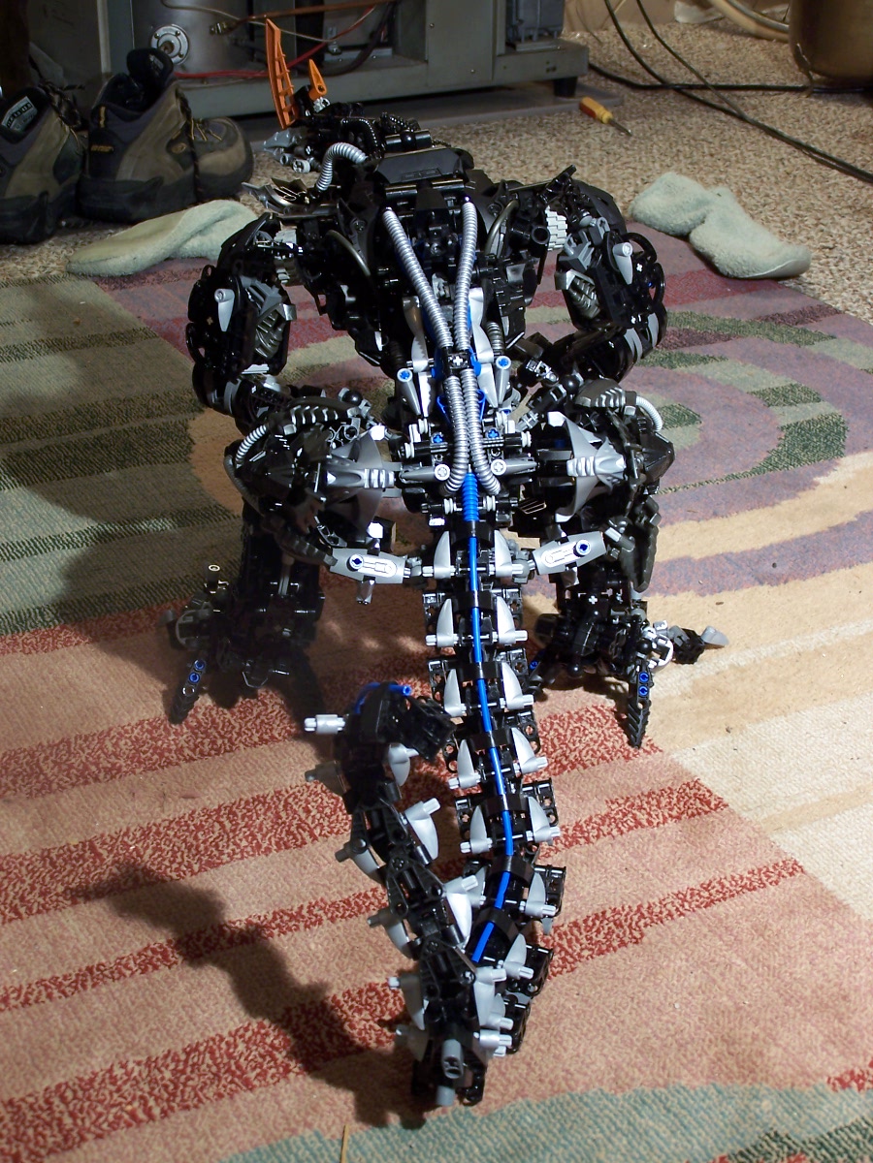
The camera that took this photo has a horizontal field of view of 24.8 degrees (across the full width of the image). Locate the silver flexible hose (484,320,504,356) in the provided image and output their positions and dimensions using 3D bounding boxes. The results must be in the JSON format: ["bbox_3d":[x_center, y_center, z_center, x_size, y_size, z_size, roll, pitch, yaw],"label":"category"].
[{"bbox_3d":[0.031,-0.128,1.050,0.008,0.009,0.020,-23,46,10],"label":"silver flexible hose"}]

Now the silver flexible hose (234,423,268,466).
[{"bbox_3d":[-0.092,-0.068,0.985,0.017,0.022,0.014,0,24,0],"label":"silver flexible hose"}]

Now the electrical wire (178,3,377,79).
[{"bbox_3d":[-0.202,-0.699,2.555,0.315,0.062,0.045,-19,31,-36],"label":"electrical wire"}]

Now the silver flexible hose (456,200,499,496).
[{"bbox_3d":[0.020,-0.119,0.956,0.023,0.152,0.026,0,-15,0],"label":"silver flexible hose"}]

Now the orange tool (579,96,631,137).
[{"bbox_3d":[0.223,-0.609,2.607,0.020,0.020,0.183,-7,25,-14],"label":"orange tool"}]

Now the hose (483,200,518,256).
[{"bbox_3d":[0.033,-0.182,1.020,0.018,0.028,0.016,0,24,0],"label":"hose"}]

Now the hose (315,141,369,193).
[{"bbox_3d":[-0.055,-0.241,1.155,0.032,0.030,0.026,0,24,0],"label":"hose"}]

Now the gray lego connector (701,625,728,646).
[{"bbox_3d":[0.161,0.031,1.145,0.018,0.008,0.009,26,31,12],"label":"gray lego connector"}]

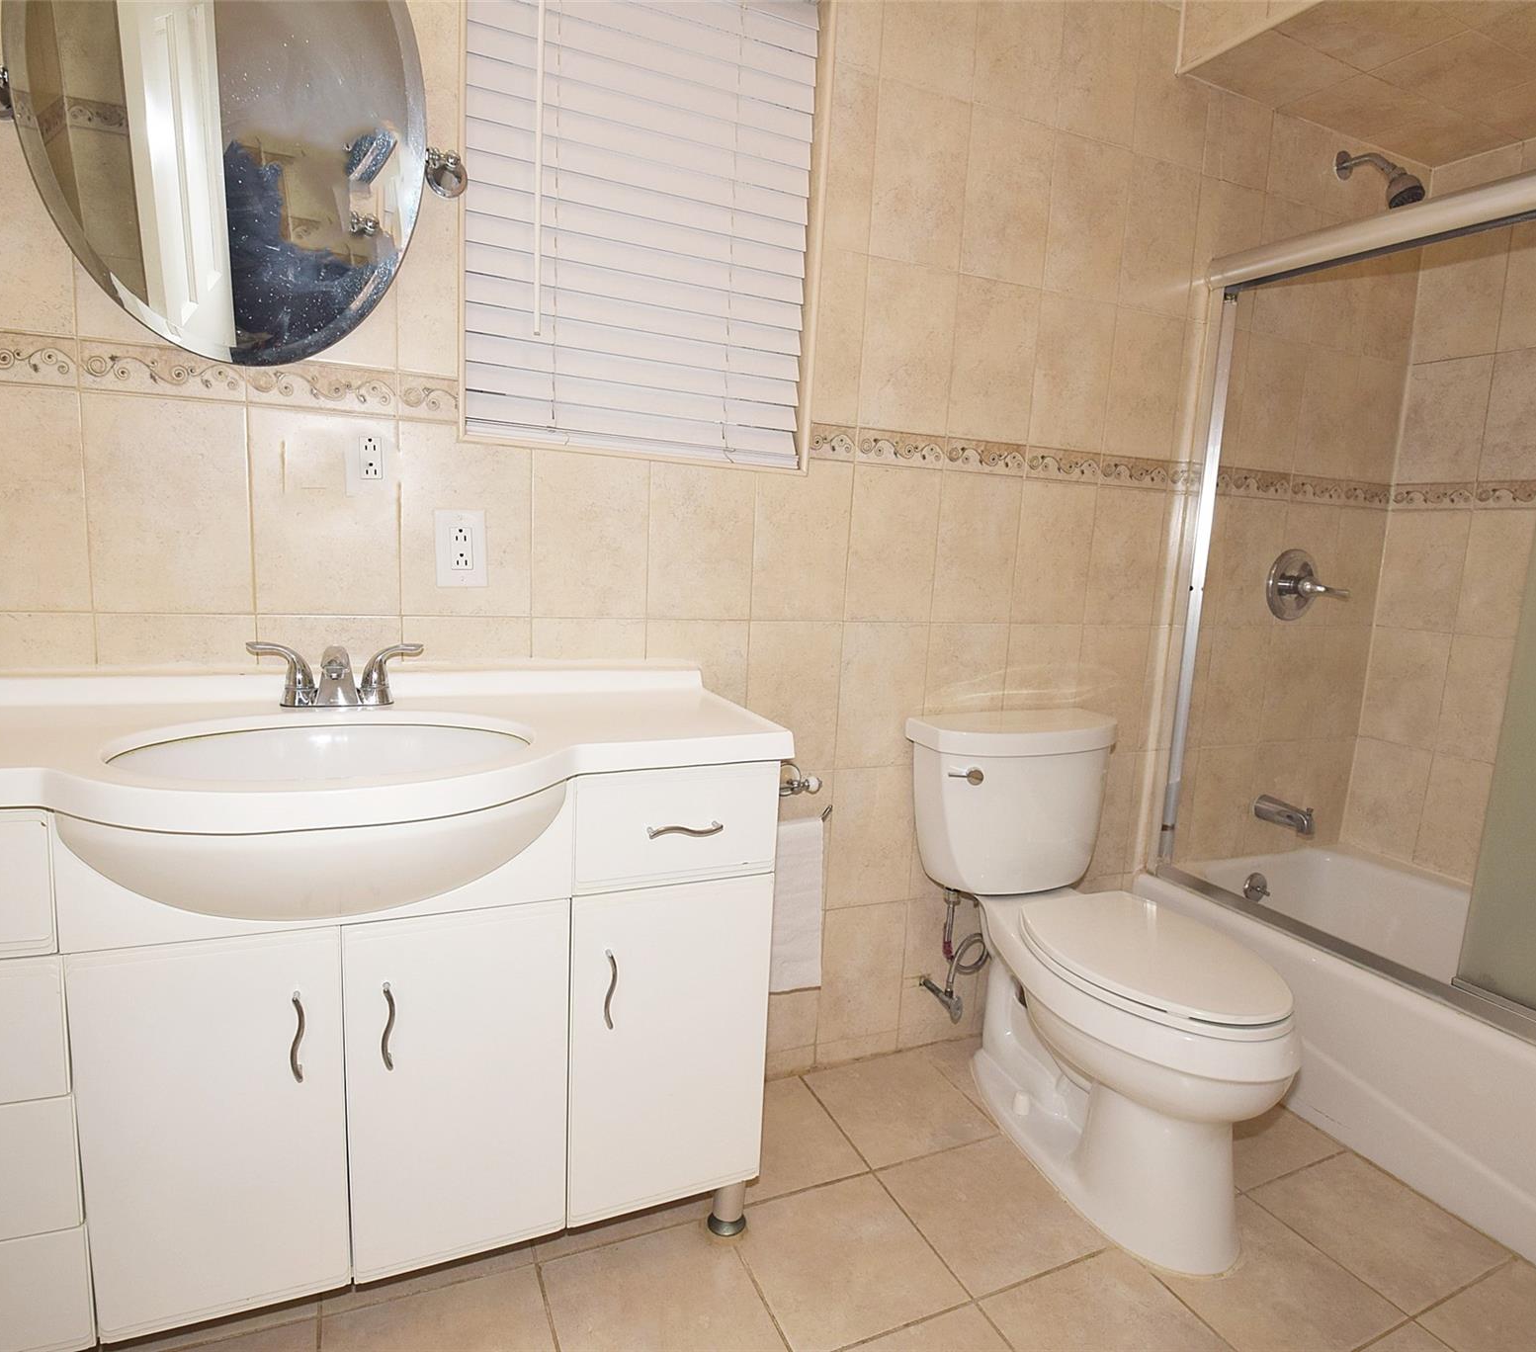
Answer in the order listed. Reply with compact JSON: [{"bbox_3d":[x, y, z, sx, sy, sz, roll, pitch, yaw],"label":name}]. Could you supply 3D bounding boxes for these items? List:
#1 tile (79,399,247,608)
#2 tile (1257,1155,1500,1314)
[{"bbox_3d":[-0.872,-0.248,1.238,0.202,0.307,0.010,-1,10,-22],"label":"tile"},{"bbox_3d":[1.062,0.964,1.478,0.299,0.010,0.286,-1,10,-25],"label":"tile"}]

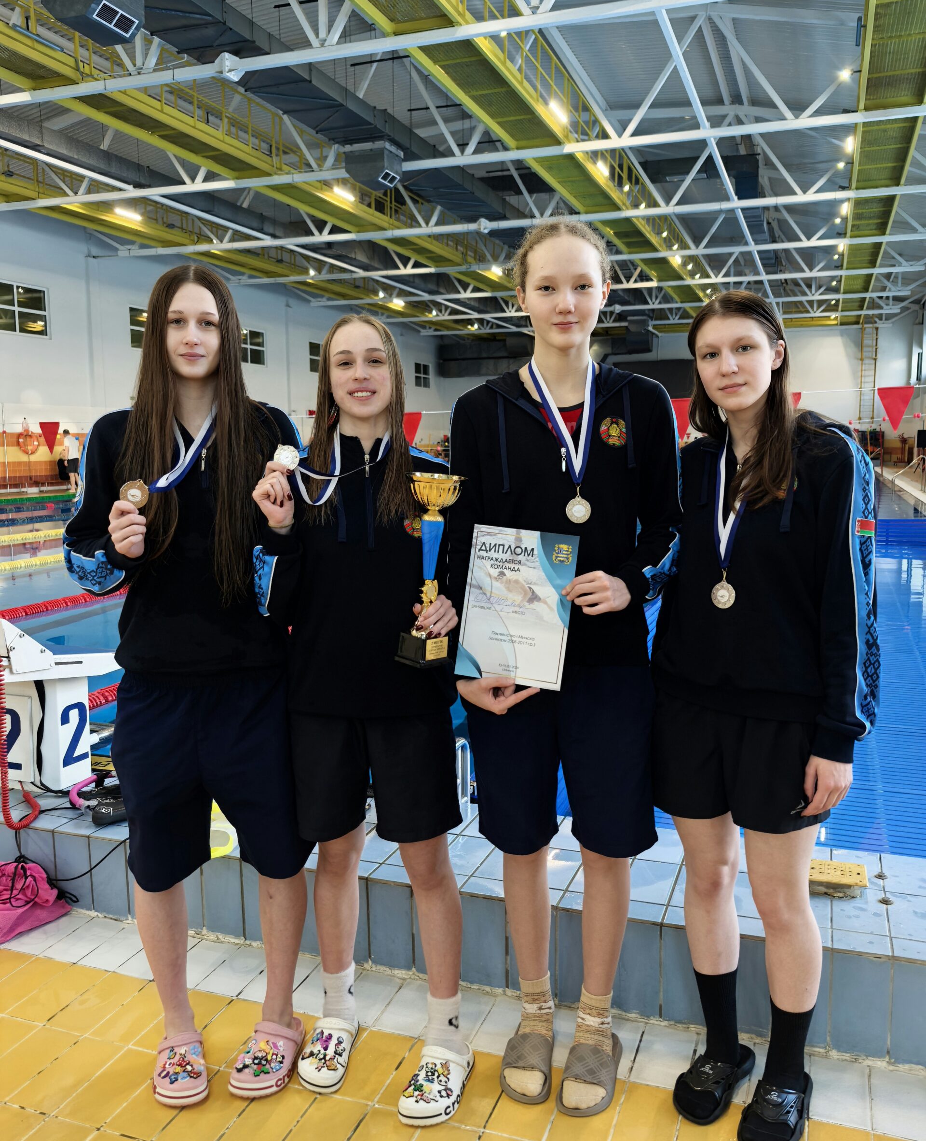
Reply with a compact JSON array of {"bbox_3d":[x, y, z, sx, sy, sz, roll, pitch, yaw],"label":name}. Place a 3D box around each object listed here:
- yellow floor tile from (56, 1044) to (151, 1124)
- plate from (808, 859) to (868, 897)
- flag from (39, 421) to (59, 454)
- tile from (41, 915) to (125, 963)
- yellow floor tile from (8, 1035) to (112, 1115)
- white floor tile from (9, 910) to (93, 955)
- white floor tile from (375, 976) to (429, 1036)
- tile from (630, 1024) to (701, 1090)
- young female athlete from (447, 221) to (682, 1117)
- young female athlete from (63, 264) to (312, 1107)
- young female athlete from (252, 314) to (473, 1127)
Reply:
[{"bbox_3d":[-0.764,1.137,2.121,0.120,0.010,0.245,2,7,19],"label":"yellow floor tile"},{"bbox_3d":[0.975,0.806,2.524,0.150,0.036,0.140,2,7,19],"label":"plate"},{"bbox_3d":[-4.207,-1.347,9.800,0.255,0.335,0.010,2,8,20],"label":"flag"},{"bbox_3d":[-1.070,1.059,2.755,0.120,0.010,0.244,2,8,19],"label":"tile"},{"bbox_3d":[-0.883,1.133,2.163,0.120,0.010,0.244,2,8,19],"label":"yellow floor tile"},{"bbox_3d":[-1.190,1.055,2.795,0.120,0.010,0.237,2,7,19],"label":"white floor tile"},{"bbox_3d":[-0.127,1.091,2.423,0.120,0.010,0.244,2,8,19],"label":"white floor tile"},{"bbox_3d":[0.463,1.120,2.224,0.120,0.010,0.237,2,7,19],"label":"tile"},{"bbox_3d":[0.216,0.215,2.018,0.490,1.825,0.340,1,8,12],"label":"young female athlete"},{"bbox_3d":[-0.557,0.255,2.047,0.530,1.755,0.350,-1,7,-3],"label":"young female athlete"},{"bbox_3d":[-0.184,0.304,2.029,0.460,1.655,0.360,1,8,11],"label":"young female athlete"}]

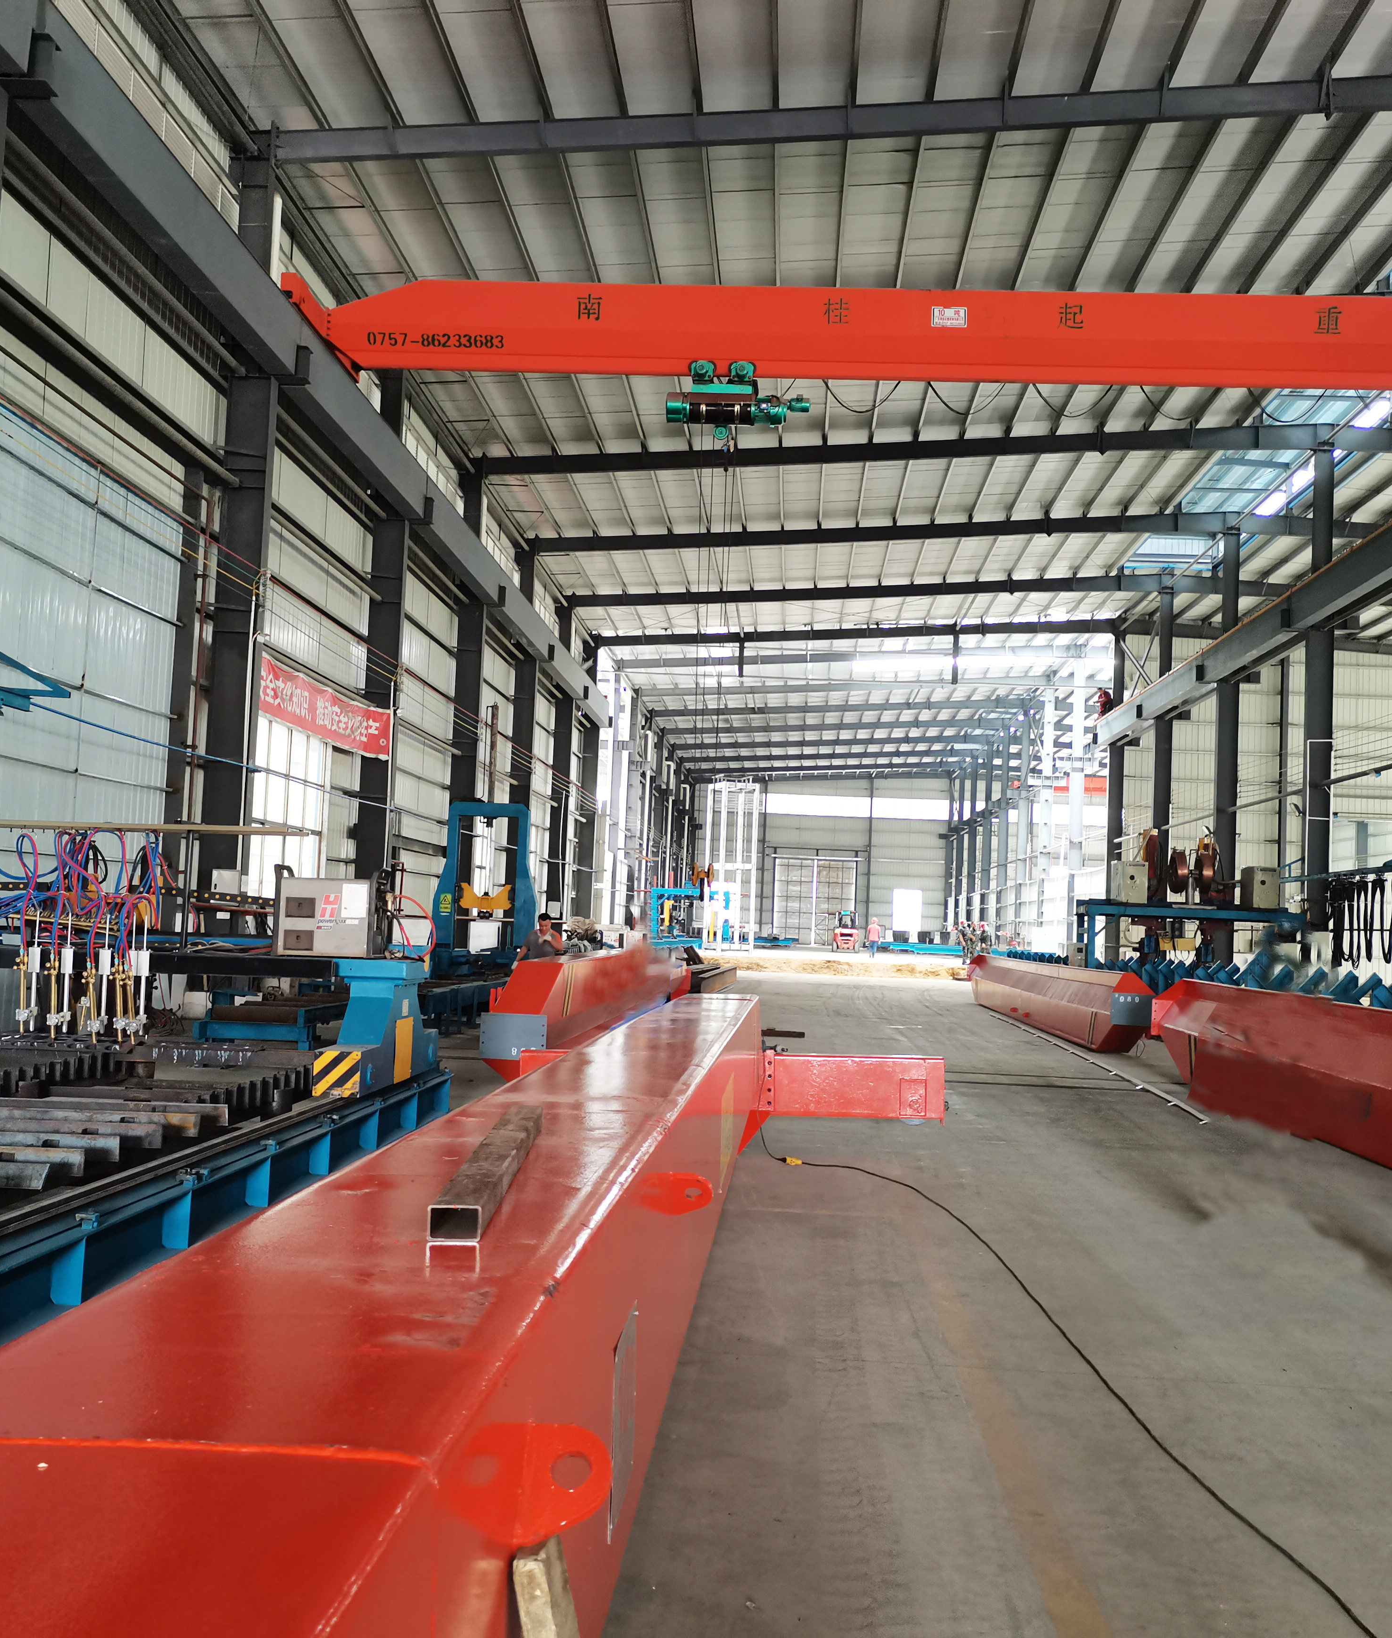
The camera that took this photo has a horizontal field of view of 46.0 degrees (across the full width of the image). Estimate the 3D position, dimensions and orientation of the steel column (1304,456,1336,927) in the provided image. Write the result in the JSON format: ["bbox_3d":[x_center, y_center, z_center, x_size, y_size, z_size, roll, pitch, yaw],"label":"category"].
[{"bbox_3d":[12.880,-1.746,33.820,0.480,12.040,0.320,2,-4,3],"label":"steel column"}]

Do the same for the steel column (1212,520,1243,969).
[{"bbox_3d":[13.287,-1.262,40.993,0.480,12.040,0.320,2,-4,3],"label":"steel column"}]

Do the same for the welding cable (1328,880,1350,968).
[{"bbox_3d":[11.784,1.897,30.050,0.250,1.610,0.600,2,-4,3],"label":"welding cable"}]

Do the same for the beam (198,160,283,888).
[{"bbox_3d":[-5.717,-2.953,20.500,0.480,11.140,0.320,2,-4,3],"label":"beam"}]

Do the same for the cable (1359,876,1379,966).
[{"bbox_3d":[11.696,1.800,28.502,0.250,1.520,0.600,2,-4,3],"label":"cable"}]

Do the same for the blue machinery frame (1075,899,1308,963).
[{"bbox_3d":[9.673,2.904,32.384,4.110,2.310,1.250,2,-4,3],"label":"blue machinery frame"}]

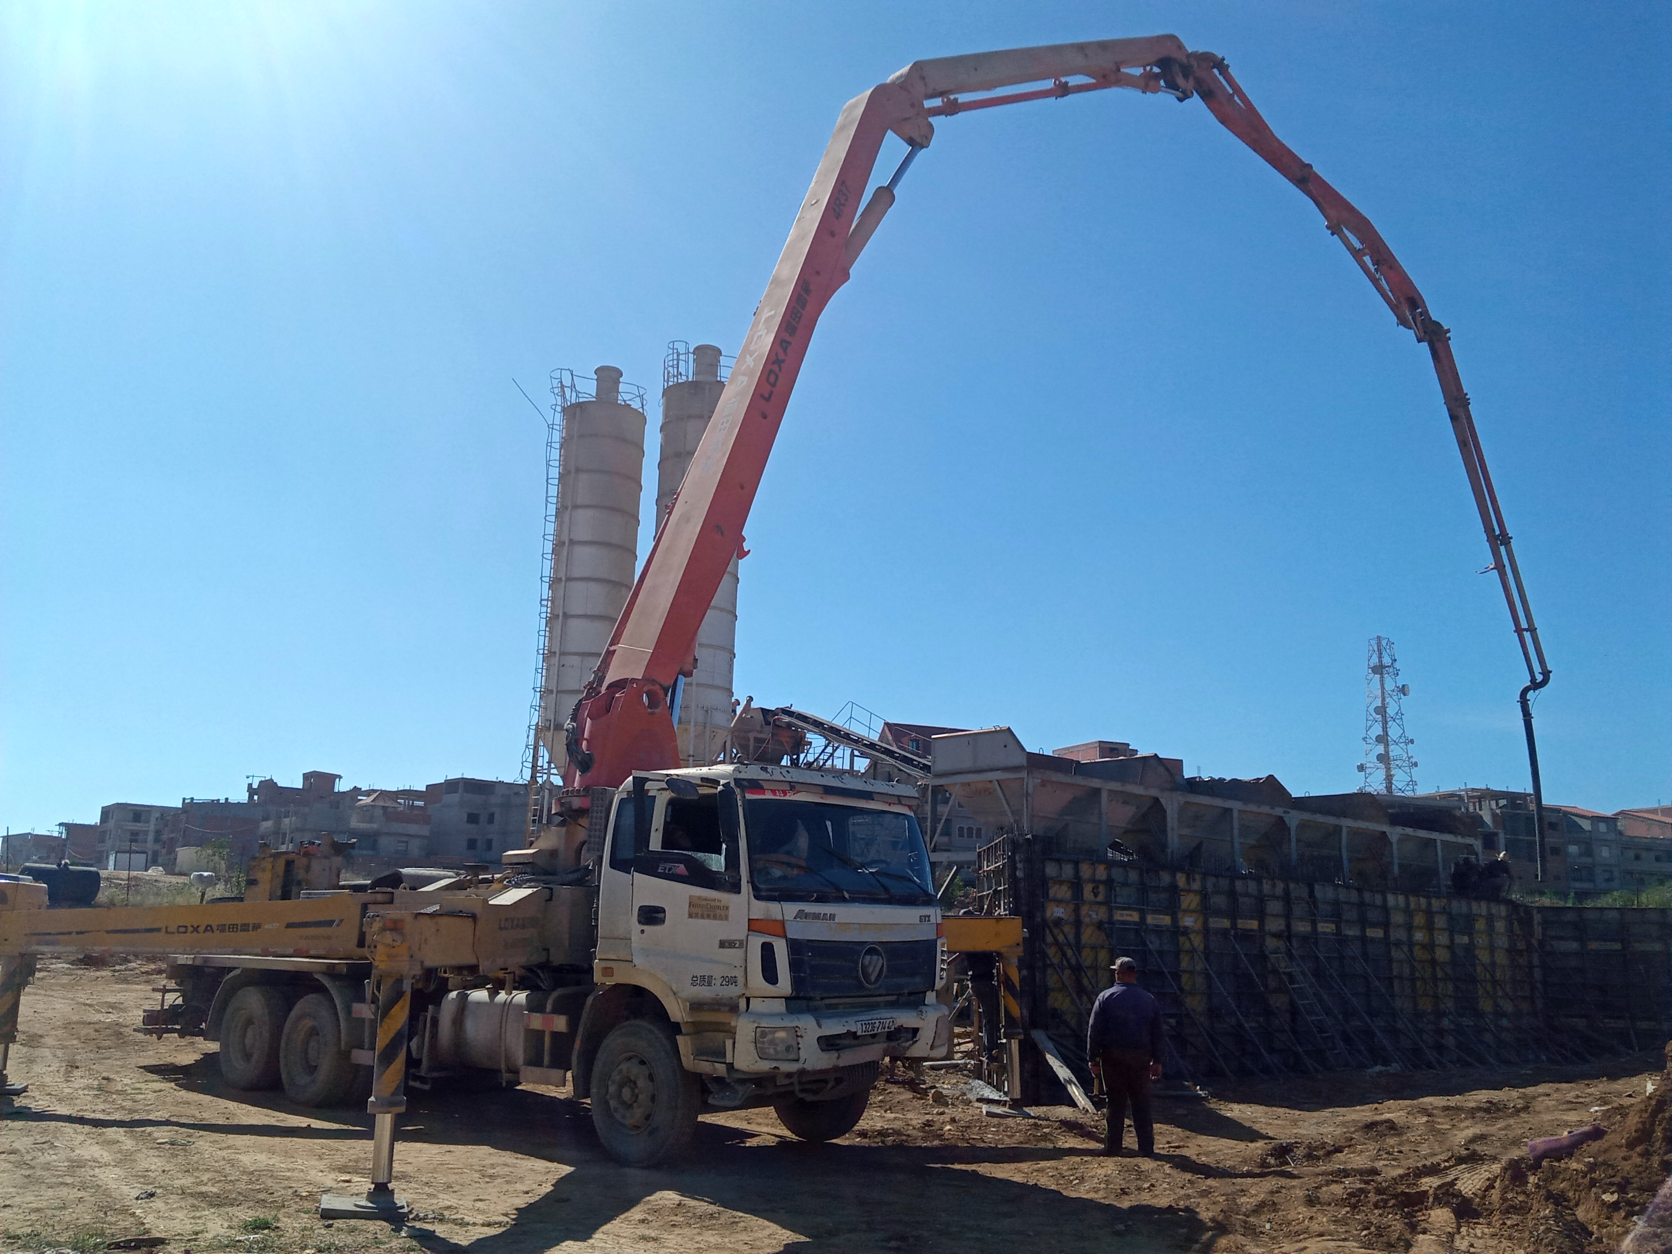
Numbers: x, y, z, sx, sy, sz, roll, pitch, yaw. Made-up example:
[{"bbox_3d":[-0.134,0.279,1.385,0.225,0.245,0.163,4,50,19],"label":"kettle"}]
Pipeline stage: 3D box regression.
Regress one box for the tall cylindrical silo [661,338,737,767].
[{"bbox_3d":[-4.621,-1.434,44.490,2.900,16.950,2.900,2,-14,0],"label":"tall cylindrical silo"}]

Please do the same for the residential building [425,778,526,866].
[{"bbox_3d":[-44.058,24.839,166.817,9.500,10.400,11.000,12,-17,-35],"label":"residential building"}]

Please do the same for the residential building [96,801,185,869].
[{"bbox_3d":[-100.226,30.863,194.697,8.600,9.400,9.500,11,-17,-34],"label":"residential building"}]

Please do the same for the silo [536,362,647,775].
[{"bbox_3d":[-8.276,-1.086,45.776,2.900,16.670,2.900,8,-16,-24],"label":"silo"}]

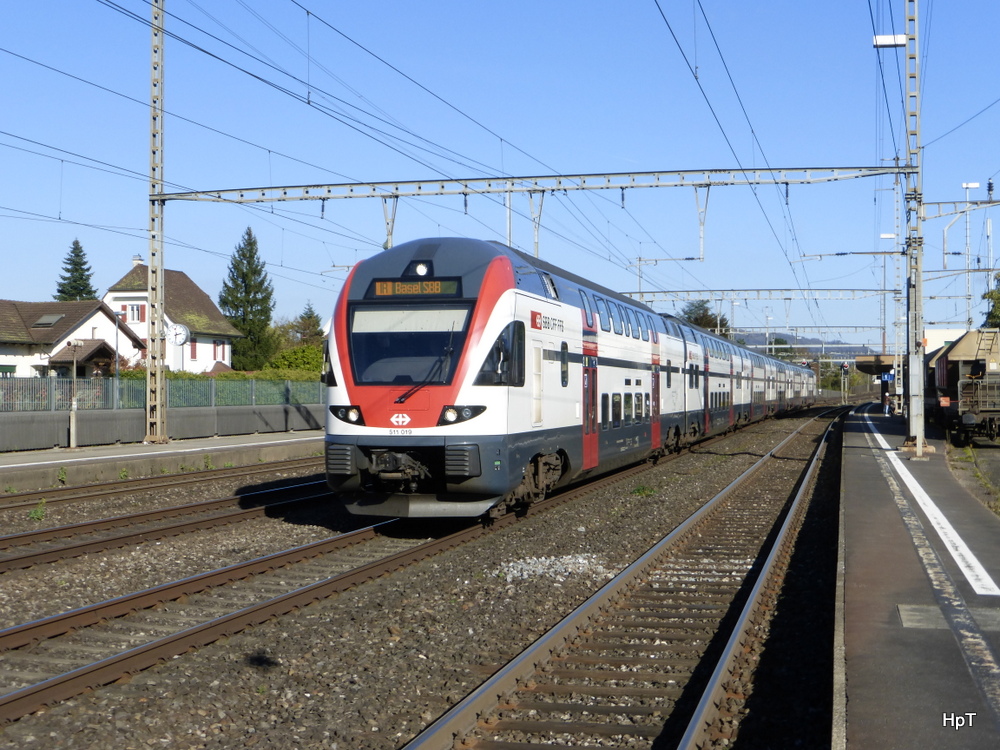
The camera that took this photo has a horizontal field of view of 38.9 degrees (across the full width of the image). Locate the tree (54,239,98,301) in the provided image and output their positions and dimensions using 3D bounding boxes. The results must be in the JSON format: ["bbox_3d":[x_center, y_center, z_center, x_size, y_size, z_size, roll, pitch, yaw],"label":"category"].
[{"bbox_3d":[-31.116,-3.707,104.000,4.600,12.644,4.600,0,-1,0],"label":"tree"}]

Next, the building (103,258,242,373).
[{"bbox_3d":[-25.300,-3.080,106.200,8.800,11.422,10.400,0,-1,14],"label":"building"}]

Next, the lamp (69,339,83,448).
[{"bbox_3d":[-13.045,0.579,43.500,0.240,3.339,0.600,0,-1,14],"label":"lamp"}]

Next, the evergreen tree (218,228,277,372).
[{"bbox_3d":[-21.049,-4.728,118.000,5.000,14.970,5.000,0,-1,0],"label":"evergreen tree"}]

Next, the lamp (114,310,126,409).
[{"bbox_3d":[-14.478,-0.056,54.000,0.500,4.809,0.220,0,-1,14],"label":"lamp"}]

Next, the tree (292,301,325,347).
[{"bbox_3d":[-18.670,-2.143,138.000,4.000,10.241,4.000,0,-1,0],"label":"tree"}]

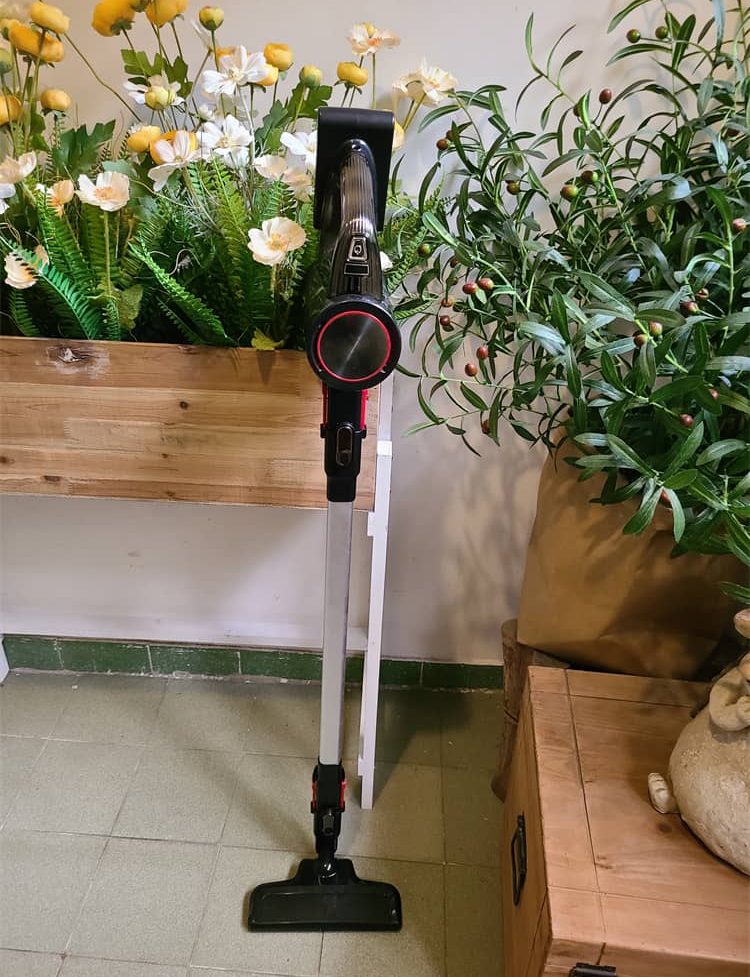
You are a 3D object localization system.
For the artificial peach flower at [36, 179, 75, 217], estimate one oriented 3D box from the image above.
[{"bbox_3d":[-0.392,-0.357,0.925,0.049,0.044,0.047,-5,32,7],"label":"artificial peach flower"}]

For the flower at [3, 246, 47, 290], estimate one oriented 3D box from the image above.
[{"bbox_3d":[-0.450,-0.286,0.970,0.052,0.051,0.045,-5,33,-12],"label":"flower"}]

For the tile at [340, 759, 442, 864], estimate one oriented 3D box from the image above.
[{"bbox_3d":[0.029,0.607,1.416,0.200,0.010,0.200,3,33,2],"label":"tile"}]

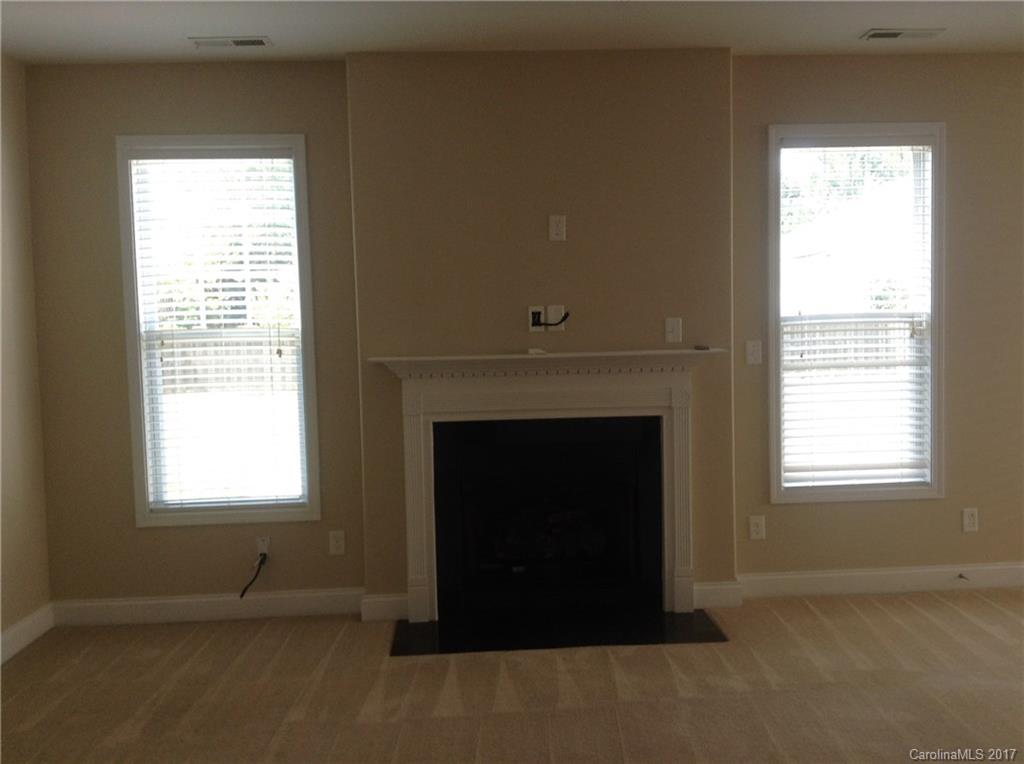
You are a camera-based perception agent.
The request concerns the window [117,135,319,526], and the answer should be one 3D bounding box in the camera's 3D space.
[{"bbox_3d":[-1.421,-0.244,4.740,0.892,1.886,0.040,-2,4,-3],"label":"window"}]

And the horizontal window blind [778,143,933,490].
[{"bbox_3d":[1.740,-0.327,4.953,0.786,1.744,0.050,-2,4,-3],"label":"horizontal window blind"}]

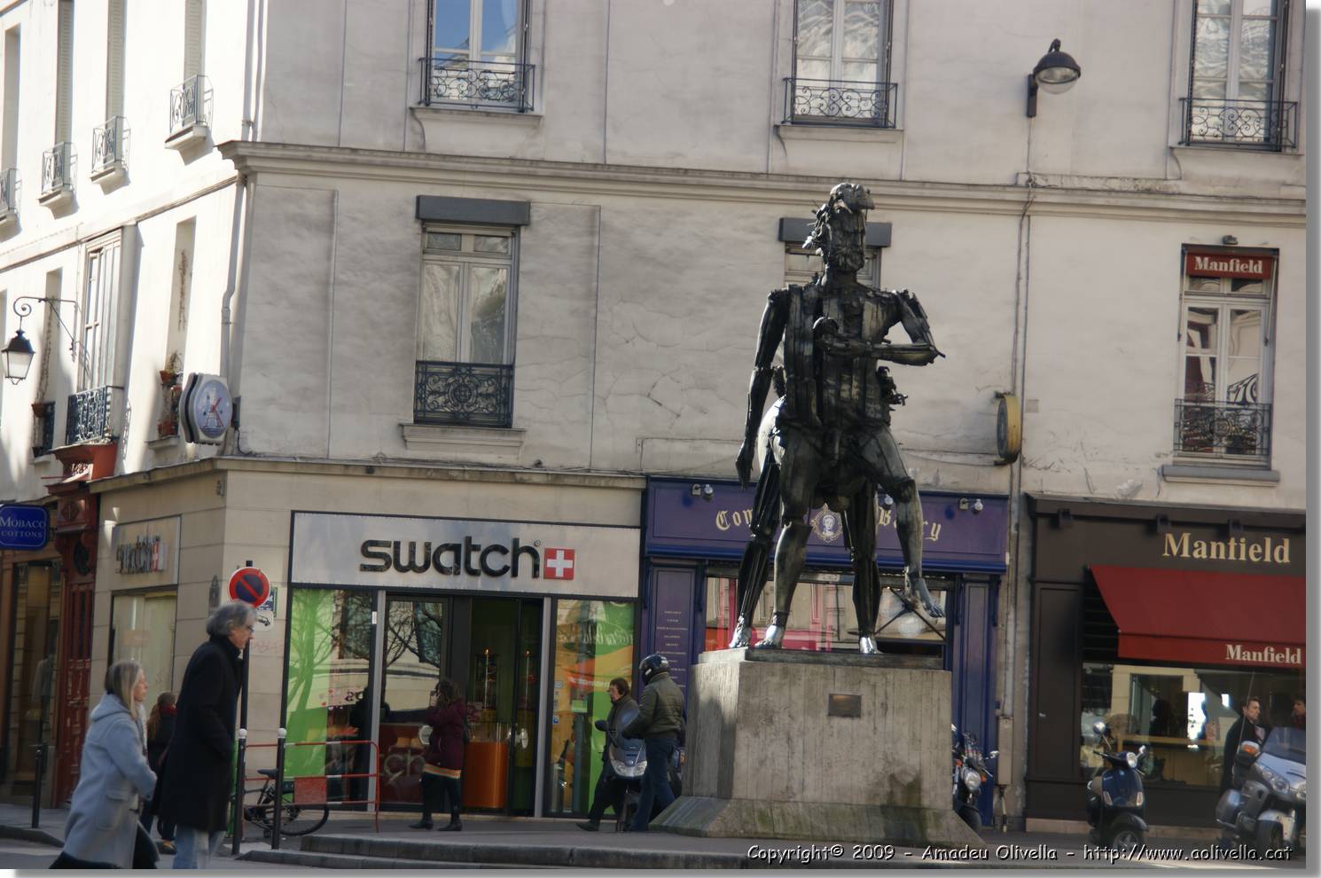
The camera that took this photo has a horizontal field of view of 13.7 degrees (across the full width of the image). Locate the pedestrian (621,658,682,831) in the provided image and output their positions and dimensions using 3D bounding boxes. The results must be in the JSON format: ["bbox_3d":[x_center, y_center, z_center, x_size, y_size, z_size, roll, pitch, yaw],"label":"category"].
[{"bbox_3d":[-0.104,3.218,58.246,0.540,1.870,0.520,1,-4,25],"label":"pedestrian"}]

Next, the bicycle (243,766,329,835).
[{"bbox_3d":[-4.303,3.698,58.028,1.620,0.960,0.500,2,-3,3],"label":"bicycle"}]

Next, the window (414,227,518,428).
[{"bbox_3d":[-2.208,-1.255,62.380,1.150,2.280,0.220,3,-4,-9],"label":"window"}]

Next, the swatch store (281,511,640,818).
[{"bbox_3d":[-2.188,2.510,60.702,3.900,3.280,0.600,3,-4,-8],"label":"swatch store"}]

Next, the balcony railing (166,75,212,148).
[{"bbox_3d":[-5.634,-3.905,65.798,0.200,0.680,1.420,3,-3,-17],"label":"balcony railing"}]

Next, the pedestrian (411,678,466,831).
[{"bbox_3d":[-2.456,3.447,60.252,0.560,1.660,0.500,2,-3,10],"label":"pedestrian"}]

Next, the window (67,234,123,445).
[{"bbox_3d":[-7.179,-1.277,70.035,0.250,2.600,1.750,3,-3,-17],"label":"window"}]

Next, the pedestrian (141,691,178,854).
[{"bbox_3d":[-5.094,3.396,56.146,0.600,1.660,0.480,4,-4,-21],"label":"pedestrian"}]

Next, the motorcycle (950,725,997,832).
[{"bbox_3d":[3.200,3.840,62.609,0.720,1.200,2.000,3,-3,-17],"label":"motorcycle"}]

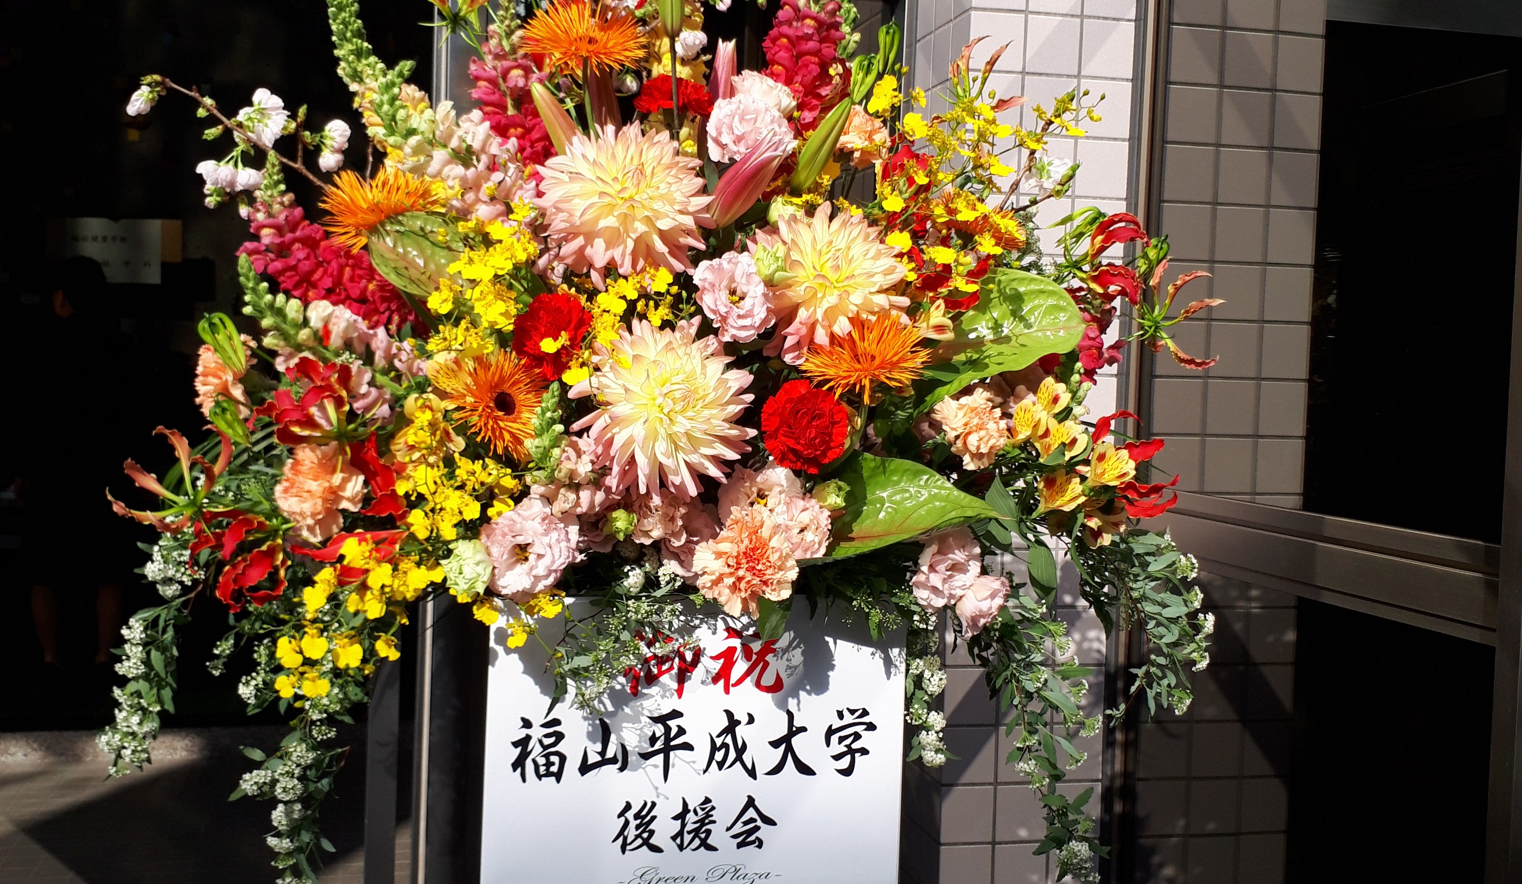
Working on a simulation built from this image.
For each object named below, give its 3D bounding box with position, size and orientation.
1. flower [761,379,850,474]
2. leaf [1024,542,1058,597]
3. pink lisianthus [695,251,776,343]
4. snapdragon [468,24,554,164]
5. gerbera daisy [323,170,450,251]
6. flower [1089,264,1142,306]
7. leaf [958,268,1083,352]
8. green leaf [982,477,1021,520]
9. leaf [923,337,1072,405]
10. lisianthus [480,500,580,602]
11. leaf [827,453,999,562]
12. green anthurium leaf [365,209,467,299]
[{"bbox_3d":[0.038,-0.013,1.345,0.075,0.078,0.055,2,-12,0],"label":"flower"},{"bbox_3d":[0.273,0.123,1.540,0.033,0.054,0.020,1,-6,-11],"label":"leaf"},{"bbox_3d":[-0.022,-0.127,1.380,0.071,0.079,0.055,2,-3,-2],"label":"pink lisianthus"},{"bbox_3d":[-0.246,-0.341,1.560,0.078,0.138,0.070,-7,2,5],"label":"snapdragon"},{"bbox_3d":[-0.343,-0.210,1.440,0.112,0.105,0.050,3,-38,13],"label":"gerbera daisy"},{"bbox_3d":[0.363,-0.161,1.620,0.055,0.045,0.045,1,-6,-11],"label":"flower"},{"bbox_3d":[0.233,-0.118,1.420,0.120,0.035,0.085,-5,45,-1],"label":"leaf"},{"bbox_3d":[0.205,0.048,1.350,0.033,0.038,0.020,2,2,-6],"label":"green leaf"},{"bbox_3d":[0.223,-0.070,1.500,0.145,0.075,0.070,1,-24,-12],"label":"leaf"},{"bbox_3d":[-0.201,0.094,1.375,0.082,0.087,0.058,2,-9,2],"label":"lisianthus"},{"bbox_3d":[0.137,0.064,1.460,0.165,0.110,0.045,2,-37,-6],"label":"leaf"},{"bbox_3d":[-0.327,-0.178,1.510,0.100,0.090,0.040,2,-24,7],"label":"green anthurium leaf"}]

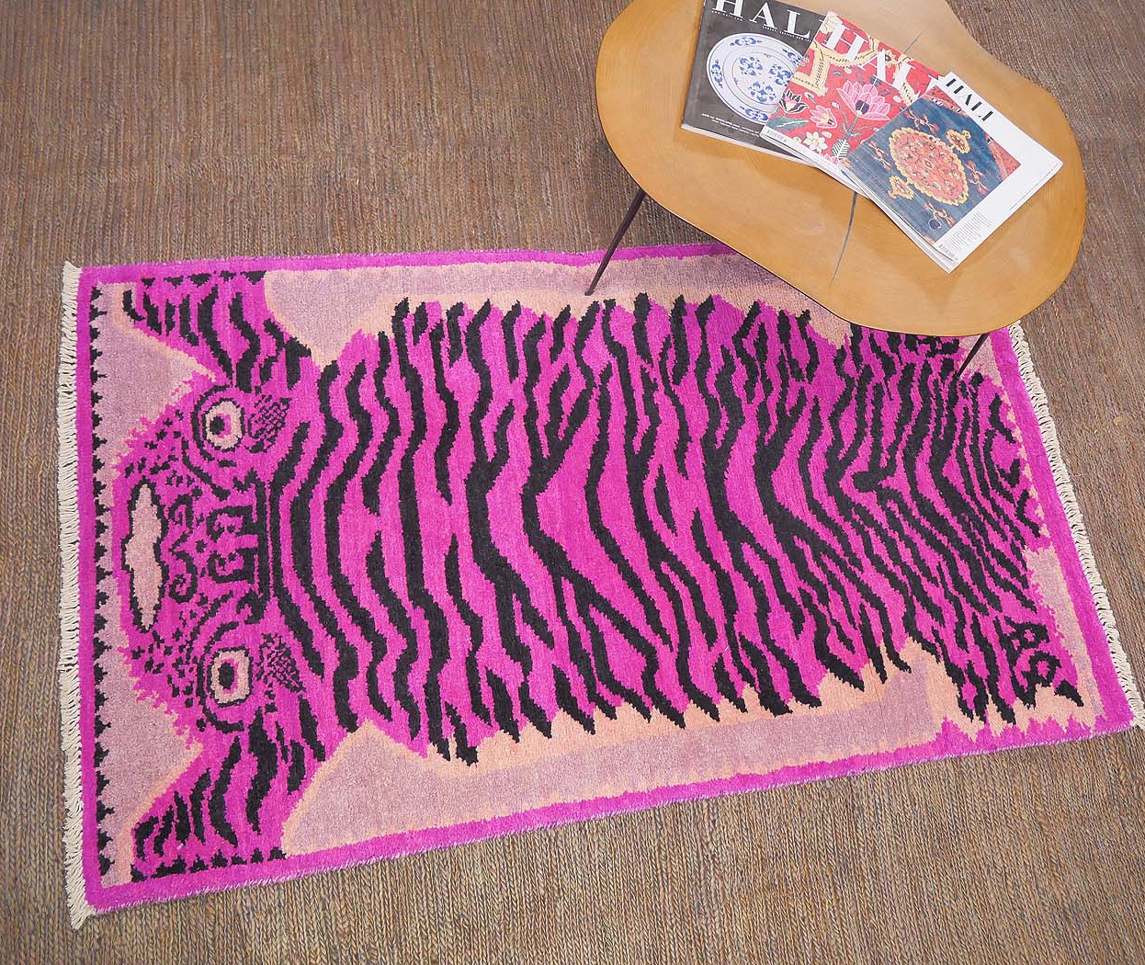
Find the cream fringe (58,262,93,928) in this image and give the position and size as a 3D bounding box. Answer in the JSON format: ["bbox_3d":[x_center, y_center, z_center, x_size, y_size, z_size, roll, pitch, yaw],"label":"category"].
[{"bbox_3d":[-0.709,0.108,1.474,0.040,0.010,0.981,-6,71,-14],"label":"cream fringe"}]

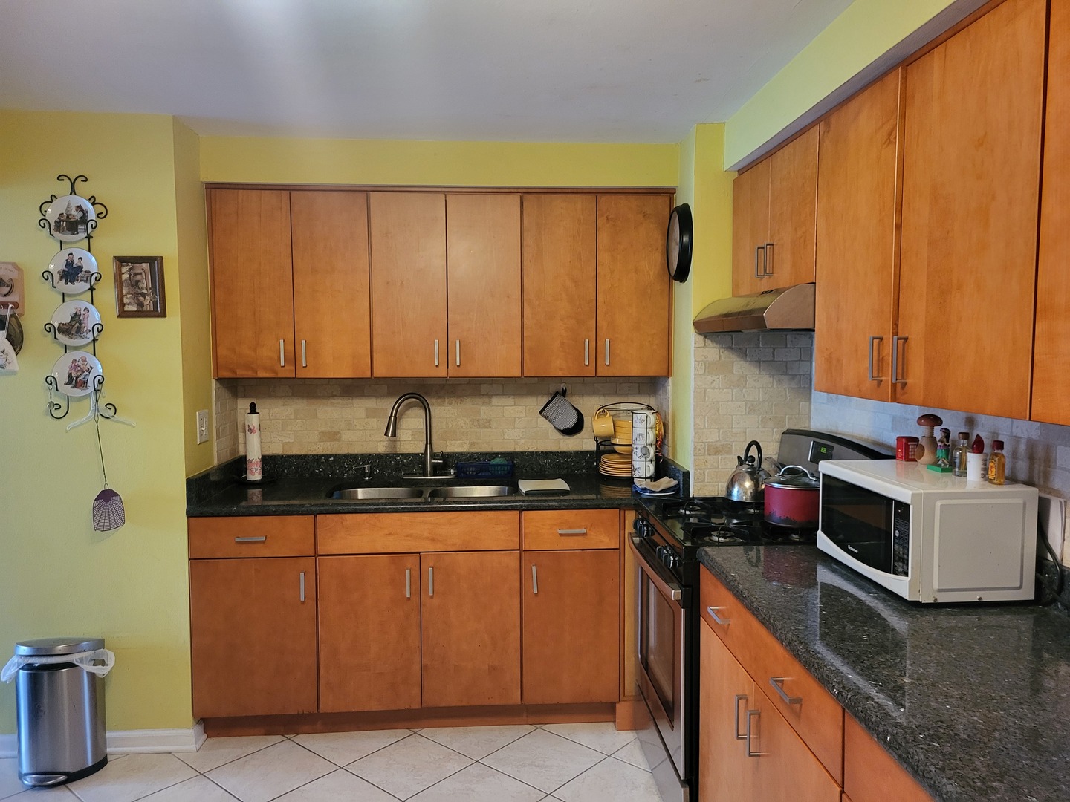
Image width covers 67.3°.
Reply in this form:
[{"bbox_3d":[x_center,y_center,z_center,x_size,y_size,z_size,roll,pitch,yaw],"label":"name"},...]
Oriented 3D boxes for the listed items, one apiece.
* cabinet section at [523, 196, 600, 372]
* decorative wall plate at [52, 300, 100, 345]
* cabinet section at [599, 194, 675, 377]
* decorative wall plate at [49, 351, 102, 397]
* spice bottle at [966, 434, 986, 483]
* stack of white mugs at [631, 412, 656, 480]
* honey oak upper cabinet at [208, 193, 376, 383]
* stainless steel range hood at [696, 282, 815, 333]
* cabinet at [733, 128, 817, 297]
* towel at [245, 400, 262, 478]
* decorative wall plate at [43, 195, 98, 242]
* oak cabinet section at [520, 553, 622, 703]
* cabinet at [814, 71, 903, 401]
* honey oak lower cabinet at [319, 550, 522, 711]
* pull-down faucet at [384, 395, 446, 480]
[{"bbox_3d":[0.090,-0.479,3.440,0.304,0.738,0.318,0,4,-4],"label":"cabinet section"},{"bbox_3d":[-1.616,-0.274,2.828,0.167,0.167,0.022,0,4,-4],"label":"decorative wall plate"},{"bbox_3d":[0.395,-0.482,3.461,0.306,0.738,0.318,0,4,-4],"label":"cabinet section"},{"bbox_3d":[-1.617,-0.094,2.840,0.167,0.167,0.022,0,4,-4],"label":"decorative wall plate"},{"bbox_3d":[1.030,0.130,1.871,0.048,0.110,0.048,-4,5,-40],"label":"spice bottle"},{"bbox_3d":[0.462,0.199,3.421,0.100,0.292,0.100,0,4,-4],"label":"stack of white mugs"},{"bbox_3d":[-0.990,-0.471,3.358,0.630,0.742,0.315,0,4,-4],"label":"honey oak upper cabinet"},{"bbox_3d":[0.837,-0.290,2.622,0.445,0.127,0.757,0,4,-4],"label":"stainless steel range hood"},{"bbox_3d":[0.912,-0.577,2.596,0.315,0.430,0.751,0,4,-4],"label":"cabinet"},{"bbox_3d":[-1.175,0.169,3.362,0.063,0.333,0.063,0,4,-4],"label":"towel"},{"bbox_3d":[-1.621,-0.636,2.811,0.166,0.165,0.020,0,4,-4],"label":"decorative wall plate"},{"bbox_3d":[0.117,0.846,3.372,0.376,0.600,0.599,0,4,-4],"label":"oak cabinet section"},{"bbox_3d":[0.941,-0.383,2.012,0.315,0.750,0.440,0,4,-4],"label":"cabinet"},{"bbox_3d":[-0.451,0.857,3.328,0.757,0.608,0.600,0,4,-4],"label":"honey oak lower cabinet"},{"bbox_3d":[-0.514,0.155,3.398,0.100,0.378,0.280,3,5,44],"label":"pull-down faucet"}]

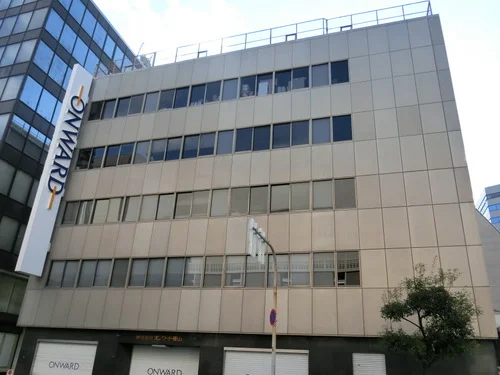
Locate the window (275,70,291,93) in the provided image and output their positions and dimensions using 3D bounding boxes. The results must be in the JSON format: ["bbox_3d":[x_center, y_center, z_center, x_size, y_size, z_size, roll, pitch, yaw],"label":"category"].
[{"bbox_3d":[1.820,-5.937,23.461,0.950,1.470,0.100,-5,-25,18],"label":"window"}]

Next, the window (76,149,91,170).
[{"bbox_3d":[-9.834,-1.653,24.890,0.935,1.445,0.090,-5,-25,18],"label":"window"}]

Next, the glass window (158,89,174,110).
[{"bbox_3d":[-4.940,-5.128,24.722,0.952,1.411,0.090,-5,-25,18],"label":"glass window"}]

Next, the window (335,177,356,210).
[{"bbox_3d":[4.384,0.310,19.214,0.927,1.442,0.100,-5,-25,18],"label":"window"}]

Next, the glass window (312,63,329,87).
[{"bbox_3d":[3.734,-5.978,22.255,0.888,1.426,0.100,-5,-26,18],"label":"glass window"}]

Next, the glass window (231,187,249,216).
[{"bbox_3d":[-0.495,0.664,20.388,0.879,1.407,0.100,-5,-25,18],"label":"glass window"}]

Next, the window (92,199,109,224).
[{"bbox_3d":[-8.785,1.443,24.699,1.012,1.573,0.100,-5,-24,17],"label":"window"}]

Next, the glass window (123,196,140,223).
[{"bbox_3d":[-6.250,1.155,22.222,0.879,1.407,0.100,-5,-25,18],"label":"glass window"}]

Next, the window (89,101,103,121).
[{"bbox_3d":[-9.706,-4.729,26.233,0.879,1.417,0.100,-5,-25,18],"label":"window"}]

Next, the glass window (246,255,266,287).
[{"bbox_3d":[0.302,3.850,19.432,0.950,1.470,0.100,-5,-25,18],"label":"glass window"}]

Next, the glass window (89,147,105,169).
[{"bbox_3d":[-9.378,-1.833,25.592,0.950,1.470,0.100,-5,-25,18],"label":"glass window"}]

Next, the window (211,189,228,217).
[{"bbox_3d":[-1.492,0.738,20.915,0.900,1.449,0.100,-5,-26,18],"label":"window"}]

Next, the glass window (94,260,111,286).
[{"bbox_3d":[-7.758,4.523,22.032,0.950,1.470,0.100,-5,-25,18],"label":"glass window"}]

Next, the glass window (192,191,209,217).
[{"bbox_3d":[-2.451,0.837,21.153,0.952,1.428,0.090,-5,-25,18],"label":"glass window"}]

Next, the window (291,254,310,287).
[{"bbox_3d":[2.382,3.898,19.670,1.012,1.573,0.100,-5,-24,17],"label":"window"}]

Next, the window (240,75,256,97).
[{"bbox_3d":[-0.086,-5.873,24.121,0.950,1.470,0.100,-5,-25,18],"label":"window"}]

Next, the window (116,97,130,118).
[{"bbox_3d":[-7.843,-4.997,25.944,0.903,1.436,0.100,-5,-26,18],"label":"window"}]

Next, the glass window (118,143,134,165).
[{"bbox_3d":[-7.589,-2.054,25.841,1.012,1.573,0.100,-5,-24,17],"label":"glass window"}]

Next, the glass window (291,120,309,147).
[{"bbox_3d":[2.723,-2.898,22.587,1.012,1.573,0.100,-5,-24,17],"label":"glass window"}]

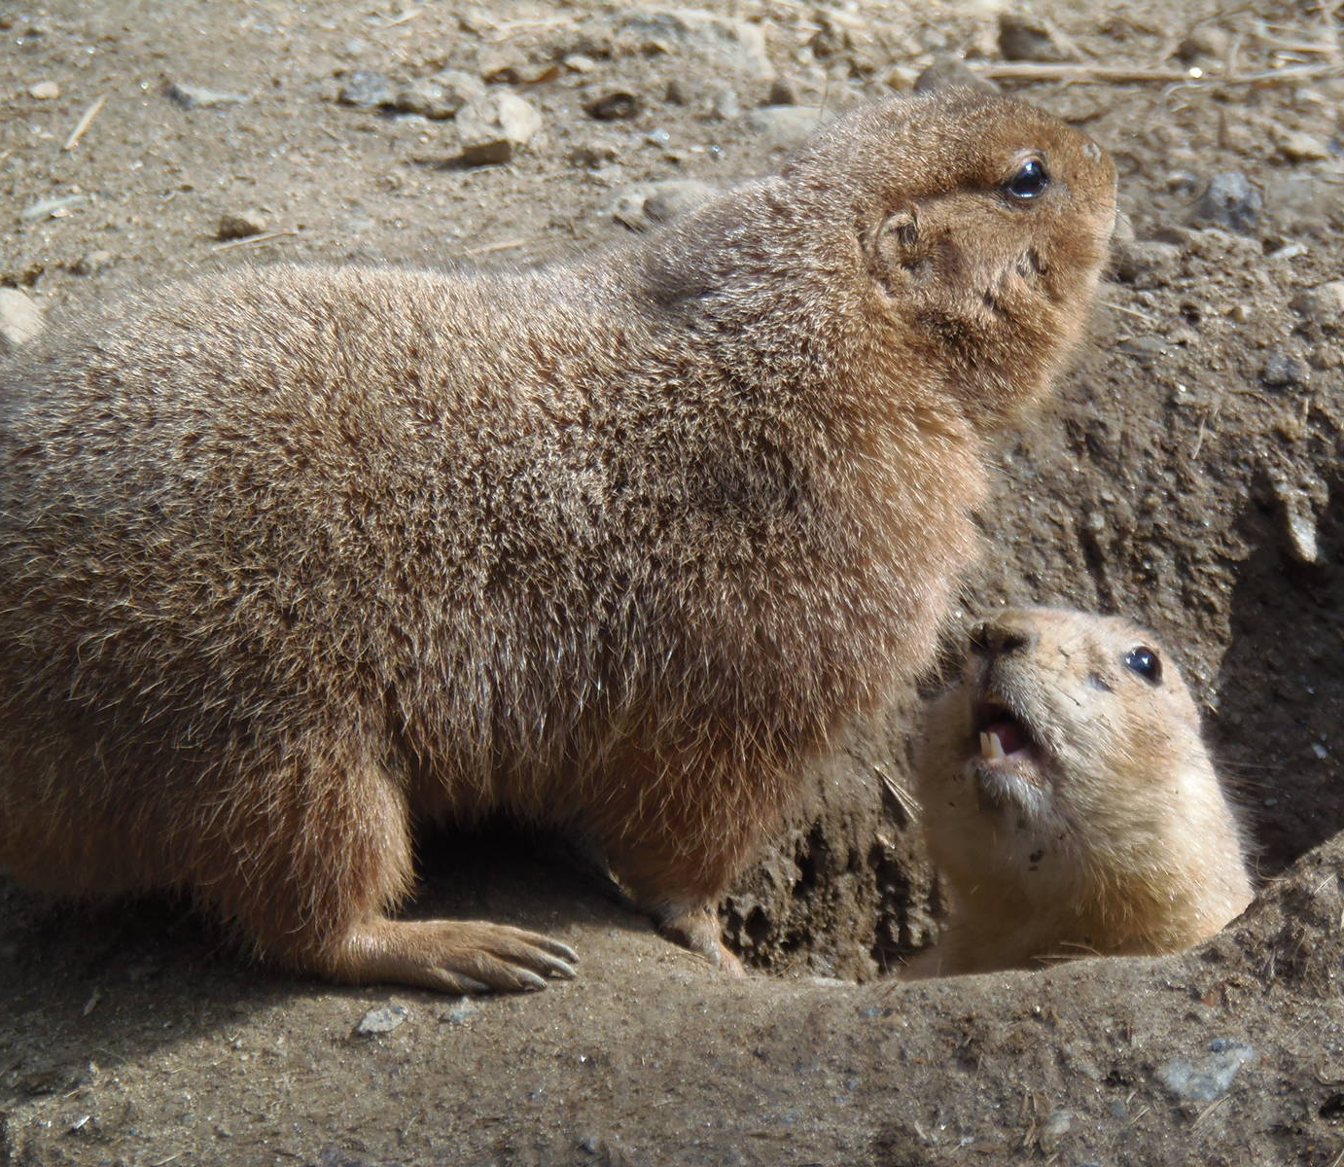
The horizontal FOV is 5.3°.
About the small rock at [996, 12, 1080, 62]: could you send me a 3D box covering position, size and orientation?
[{"bbox_3d":[0.102,-0.151,4.060,0.024,0.012,0.018,0,21,0],"label":"small rock"}]

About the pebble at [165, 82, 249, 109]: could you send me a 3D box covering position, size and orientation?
[{"bbox_3d":[-0.127,-0.133,4.000,0.023,0.006,0.011,0,21,0],"label":"pebble"}]

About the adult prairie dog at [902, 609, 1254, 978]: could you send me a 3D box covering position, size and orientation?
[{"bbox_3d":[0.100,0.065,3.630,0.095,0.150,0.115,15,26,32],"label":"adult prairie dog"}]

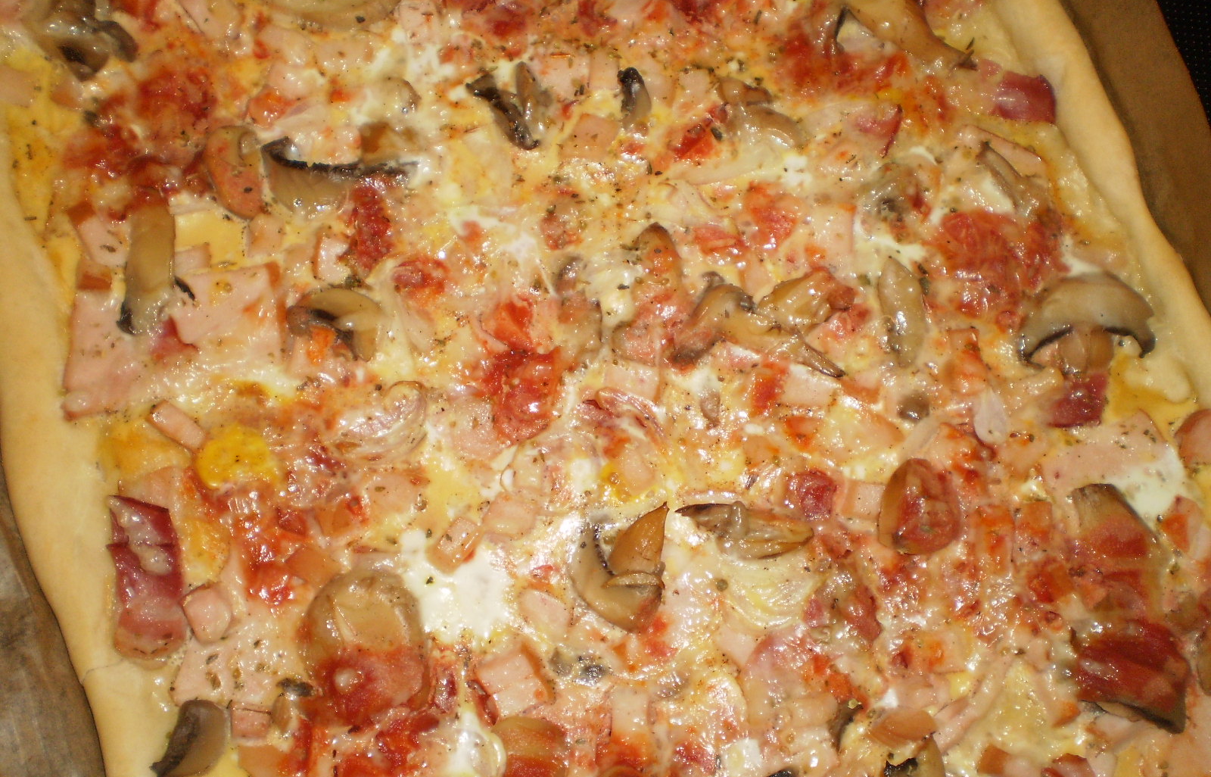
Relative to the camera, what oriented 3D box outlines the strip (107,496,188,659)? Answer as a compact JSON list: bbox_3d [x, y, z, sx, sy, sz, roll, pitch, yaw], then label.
[{"bbox_3d":[-0.133,0.055,0.365,0.021,0.008,0.046,-10,76,-2],"label":"strip"}]

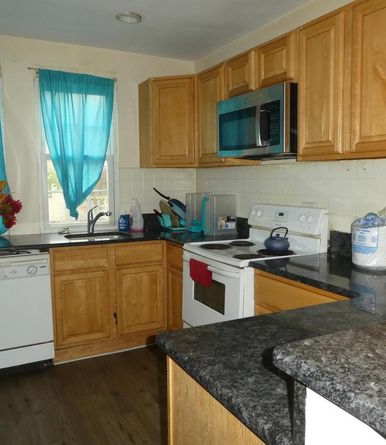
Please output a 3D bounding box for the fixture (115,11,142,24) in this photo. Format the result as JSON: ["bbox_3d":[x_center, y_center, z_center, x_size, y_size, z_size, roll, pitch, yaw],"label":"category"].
[{"bbox_3d":[-0.450,-1.427,2.886,0.180,0.030,0.180,0,6,0],"label":"fixture"}]

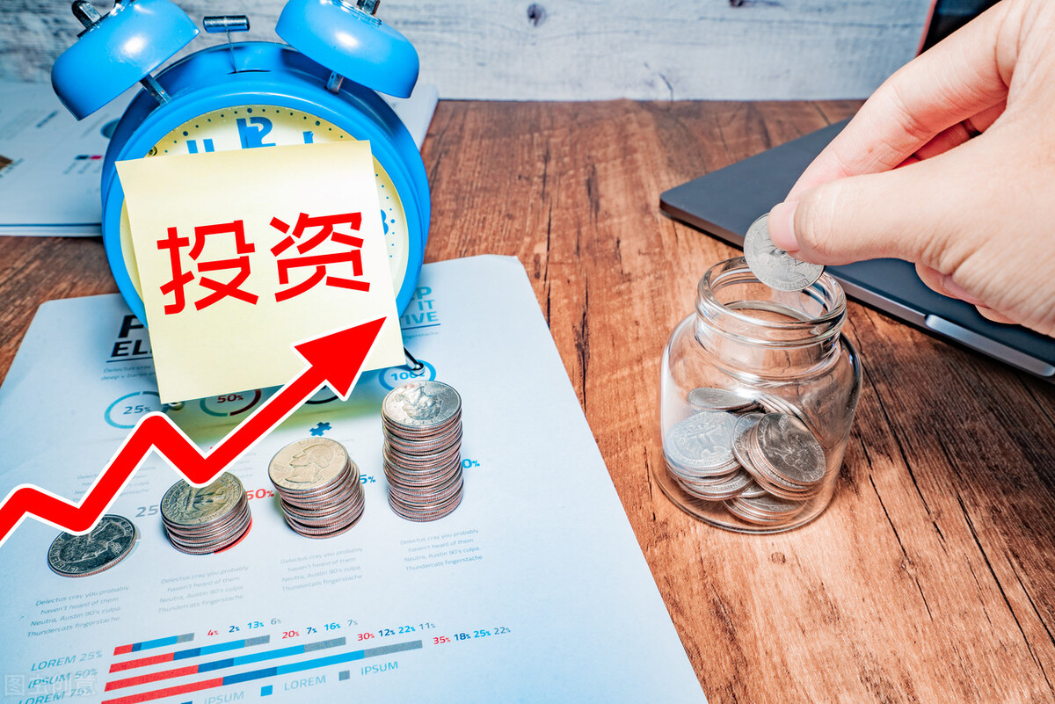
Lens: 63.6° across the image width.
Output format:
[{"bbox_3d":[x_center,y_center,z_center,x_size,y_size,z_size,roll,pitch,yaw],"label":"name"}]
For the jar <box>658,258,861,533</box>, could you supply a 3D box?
[{"bbox_3d":[0.071,0.011,0.265,0.059,0.069,0.059,0,34,0],"label":"jar"}]

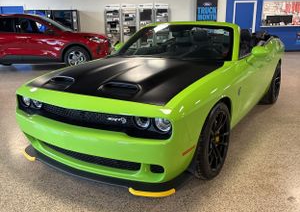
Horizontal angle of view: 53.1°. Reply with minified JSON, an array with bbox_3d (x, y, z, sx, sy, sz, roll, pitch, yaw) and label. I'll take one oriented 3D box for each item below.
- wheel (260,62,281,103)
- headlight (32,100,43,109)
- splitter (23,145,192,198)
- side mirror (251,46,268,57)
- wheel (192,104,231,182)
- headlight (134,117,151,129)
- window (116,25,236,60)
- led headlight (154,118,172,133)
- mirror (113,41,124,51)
[{"bbox_3d":[2.048,-0.399,5.184,0.280,0.720,0.720,8,18,30],"label":"wheel"},{"bbox_3d":[-1.021,-0.025,2.766,0.128,0.110,0.080,10,19,34],"label":"headlight"},{"bbox_3d":[-0.503,0.529,2.660,1.740,0.090,0.460,8,18,30],"label":"splitter"},{"bbox_3d":[1.232,-0.615,3.377,0.210,0.130,0.140,8,18,30],"label":"side mirror"},{"bbox_3d":[0.516,0.283,2.755,0.280,0.720,0.720,7,17,27],"label":"wheel"},{"bbox_3d":[-0.048,0.115,2.200,0.128,0.110,0.080,7,17,26],"label":"headlight"},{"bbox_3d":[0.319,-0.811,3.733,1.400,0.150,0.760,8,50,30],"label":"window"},{"bbox_3d":[0.102,0.127,2.121,0.135,0.115,0.080,6,17,22],"label":"led headlight"},{"bbox_3d":[-0.458,-0.865,4.359,0.210,0.130,0.140,8,18,30],"label":"mirror"}]

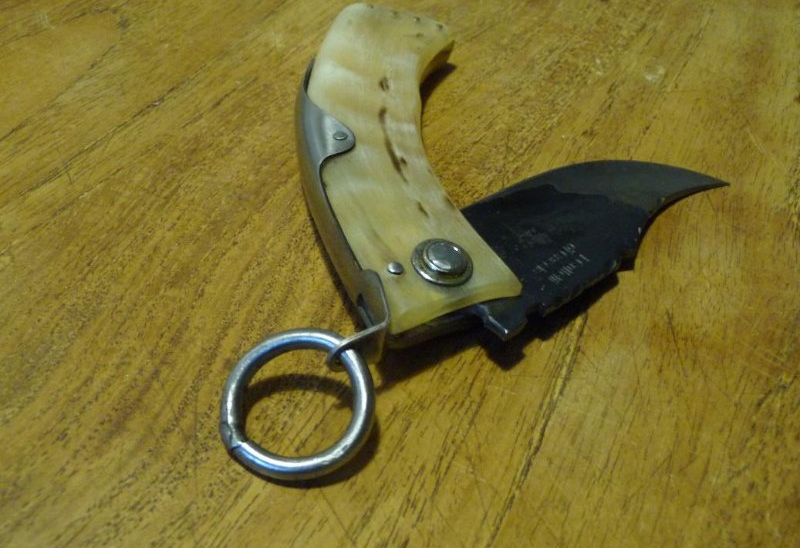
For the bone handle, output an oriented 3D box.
[{"bbox_3d":[-0.002,-0.029,0.207,0.041,0.014,0.125,2,43,-9],"label":"bone handle"}]

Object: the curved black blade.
[{"bbox_3d":[0.044,-0.010,0.198,0.084,0.005,0.037,-20,50,-29],"label":"curved black blade"}]

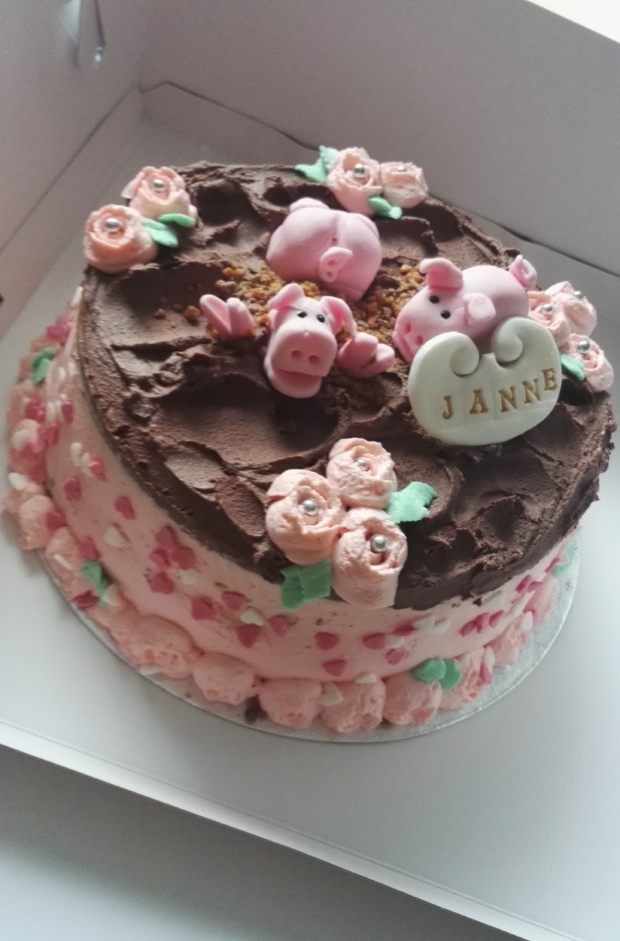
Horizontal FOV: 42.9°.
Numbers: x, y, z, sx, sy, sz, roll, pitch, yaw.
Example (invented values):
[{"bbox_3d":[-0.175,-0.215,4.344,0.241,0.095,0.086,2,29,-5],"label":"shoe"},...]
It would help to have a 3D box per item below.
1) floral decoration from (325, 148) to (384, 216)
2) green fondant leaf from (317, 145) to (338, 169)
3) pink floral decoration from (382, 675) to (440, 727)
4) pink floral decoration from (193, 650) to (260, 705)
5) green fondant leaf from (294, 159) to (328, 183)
[{"bbox_3d":[0.018,-0.120,0.328,0.023,0.022,0.023,10,59,-10],"label":"floral decoration"},{"bbox_3d":[0.009,-0.144,0.363,0.011,0.008,0.014,-10,63,-23],"label":"green fondant leaf"},{"bbox_3d":[0.040,0.088,0.304,0.023,0.018,0.020,-4,61,-20],"label":"pink floral decoration"},{"bbox_3d":[-0.031,0.076,0.287,0.024,0.019,0.018,25,58,-1],"label":"pink floral decoration"},{"bbox_3d":[0.001,-0.137,0.361,0.018,0.006,0.014,27,55,0],"label":"green fondant leaf"}]

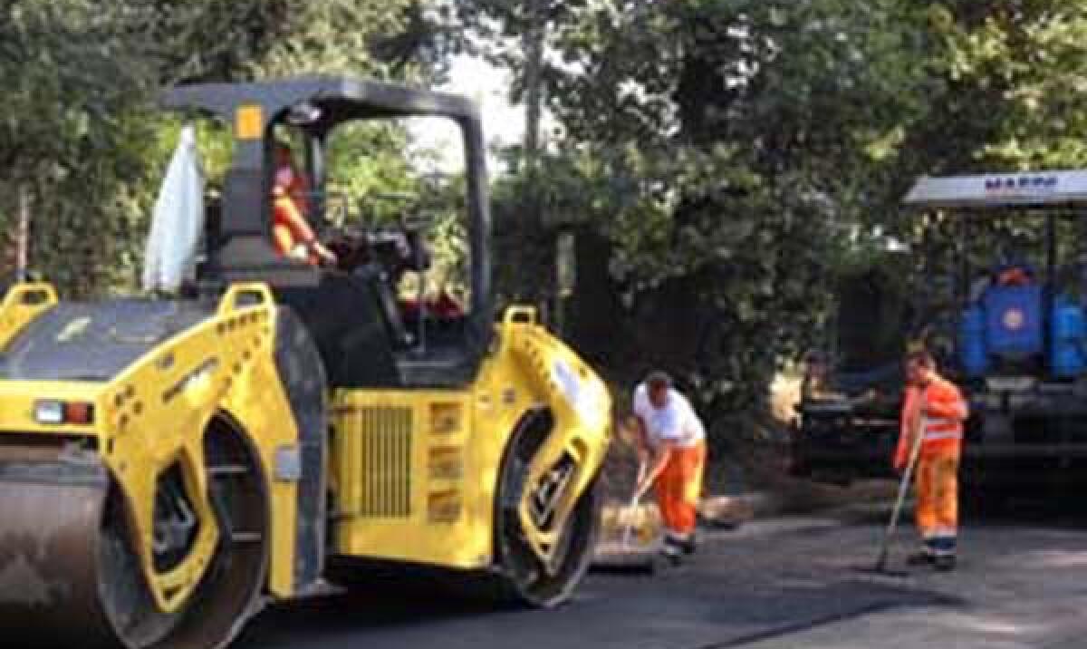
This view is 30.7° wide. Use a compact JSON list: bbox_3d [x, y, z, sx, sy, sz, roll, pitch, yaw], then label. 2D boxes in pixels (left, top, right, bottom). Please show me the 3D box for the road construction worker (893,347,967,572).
[{"bbox_3d":[2.965,1.030,15.150,0.570,1.700,0.450,-2,-2,41],"label":"road construction worker"}]

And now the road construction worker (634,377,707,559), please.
[{"bbox_3d":[0.977,1.118,15.400,0.730,1.490,0.560,2,-3,-45],"label":"road construction worker"}]

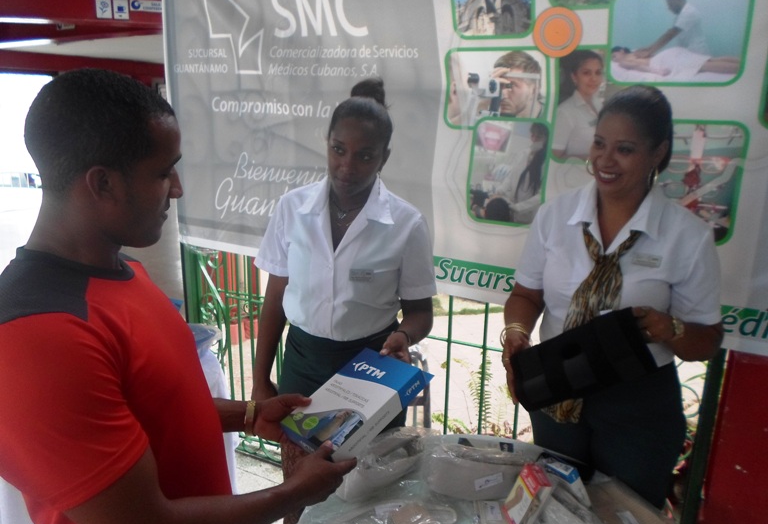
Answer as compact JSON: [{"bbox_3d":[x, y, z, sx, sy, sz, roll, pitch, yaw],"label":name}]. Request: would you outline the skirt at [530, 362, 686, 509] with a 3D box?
[{"bbox_3d":[0.603,0.496,1.508,0.390,0.500,0.300,10,16,31],"label":"skirt"}]

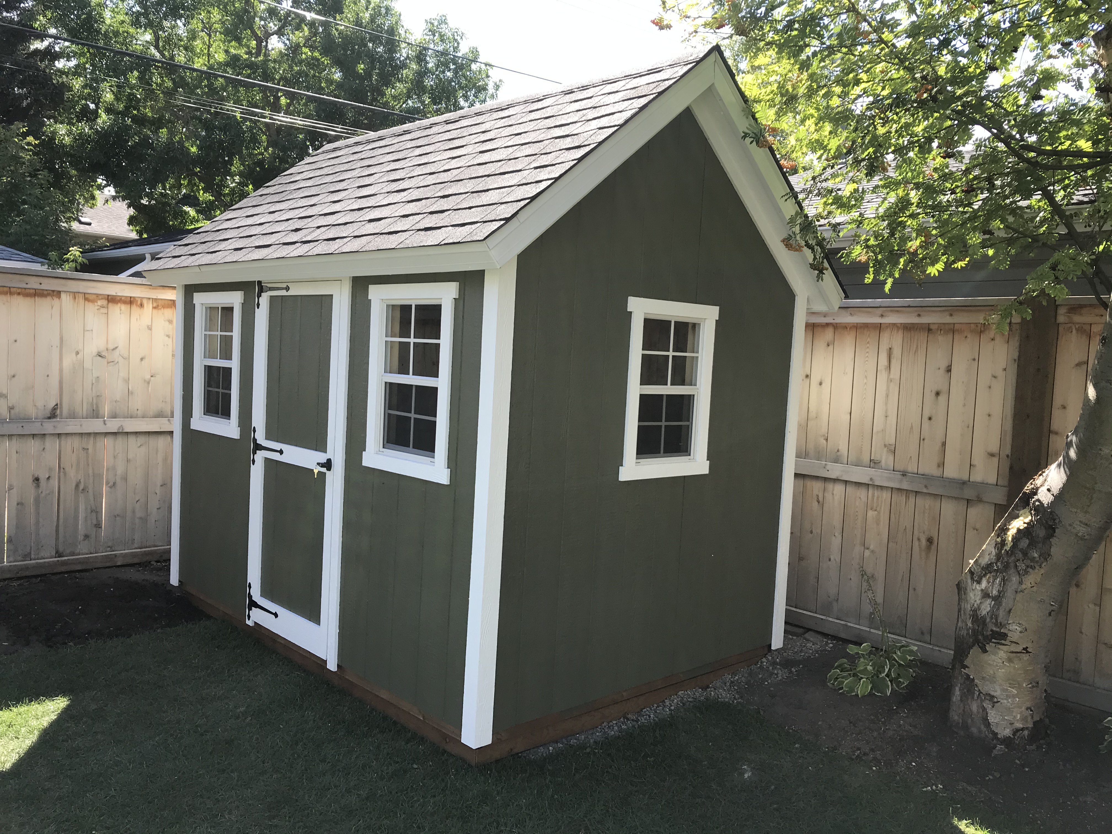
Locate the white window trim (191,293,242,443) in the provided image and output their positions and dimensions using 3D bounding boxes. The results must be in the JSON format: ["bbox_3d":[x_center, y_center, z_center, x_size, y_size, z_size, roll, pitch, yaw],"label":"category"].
[{"bbox_3d":[-1.971,-0.311,5.241,0.035,0.819,0.658,0,5,-44],"label":"white window trim"}]

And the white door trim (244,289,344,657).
[{"bbox_3d":[-1.333,0.231,4.580,0.055,1.826,0.830,0,5,-44],"label":"white door trim"}]

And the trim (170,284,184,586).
[{"bbox_3d":[-2.357,0.114,5.677,0.075,1.890,0.095,0,5,-44],"label":"trim"}]

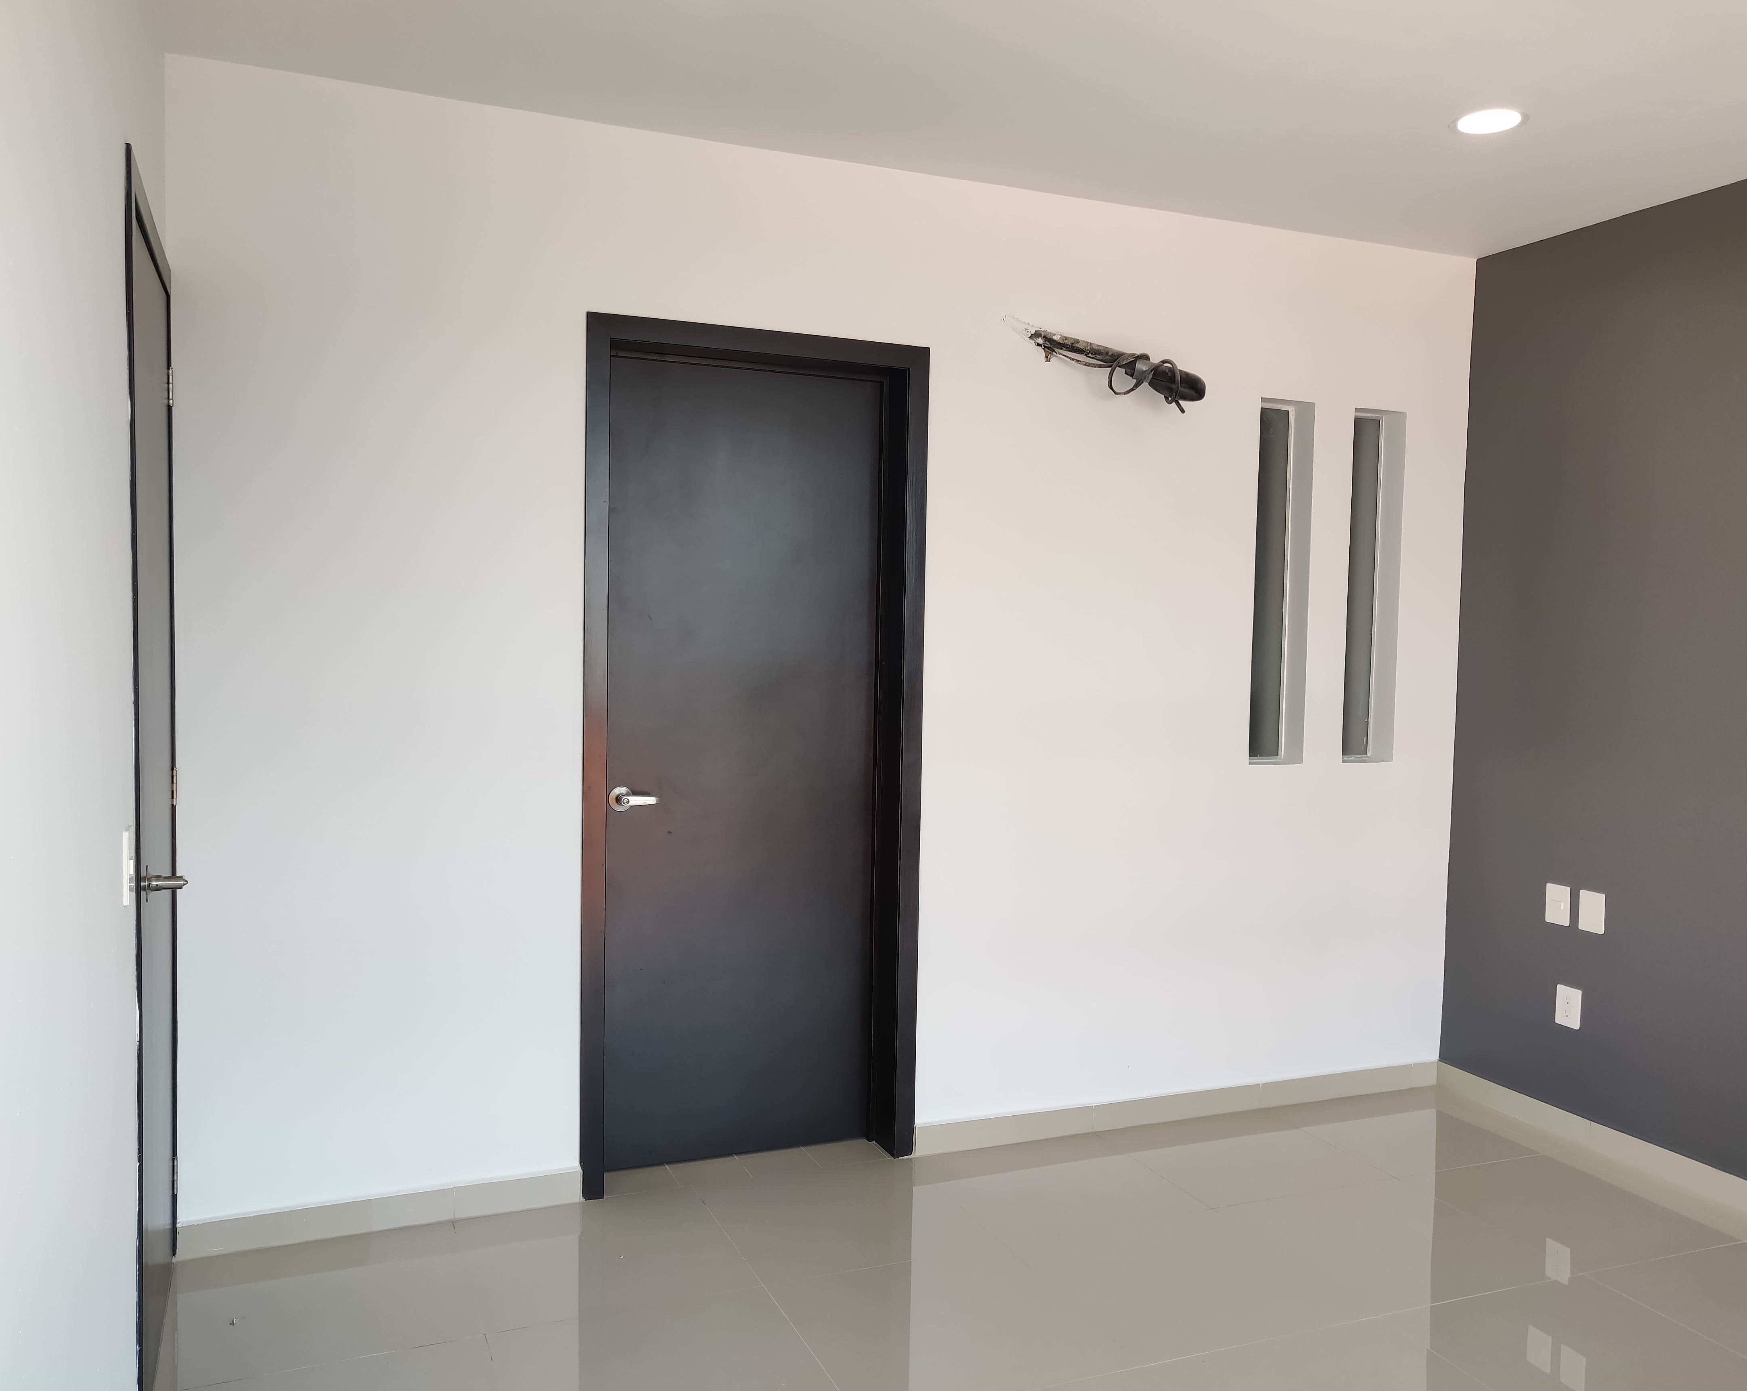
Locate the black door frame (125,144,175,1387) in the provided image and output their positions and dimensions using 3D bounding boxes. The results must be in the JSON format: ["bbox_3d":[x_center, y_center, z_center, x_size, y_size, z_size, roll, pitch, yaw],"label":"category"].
[{"bbox_3d":[-1.419,0.226,2.614,0.040,2.143,0.714,0,3,-23],"label":"black door frame"}]

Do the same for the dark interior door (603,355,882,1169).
[{"bbox_3d":[-0.351,0.193,3.670,0.777,2.146,0.040,0,3,-23],"label":"dark interior door"}]

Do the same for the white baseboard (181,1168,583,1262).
[{"bbox_3d":[-1.155,1.235,3.200,0.905,0.079,0.015,0,3,-23],"label":"white baseboard"}]

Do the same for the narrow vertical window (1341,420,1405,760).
[{"bbox_3d":[1.575,-0.345,4.316,0.212,1.117,0.110,0,3,-23],"label":"narrow vertical window"}]

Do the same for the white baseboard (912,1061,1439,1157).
[{"bbox_3d":[0.999,1.252,4.104,1.910,0.081,0.015,0,3,-23],"label":"white baseboard"}]

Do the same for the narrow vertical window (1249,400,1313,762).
[{"bbox_3d":[1.239,-0.345,4.175,0.208,1.116,0.110,0,3,-23],"label":"narrow vertical window"}]

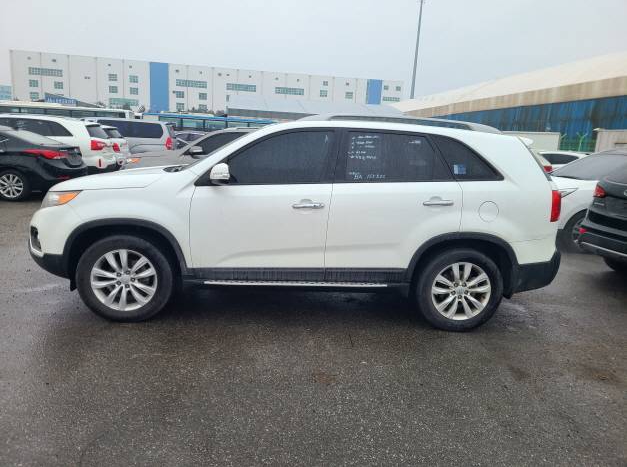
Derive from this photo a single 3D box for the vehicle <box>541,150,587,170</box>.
[{"bbox_3d":[8.471,-2.525,18.824,1.850,1.650,4.450,1,11,-11],"label":"vehicle"}]

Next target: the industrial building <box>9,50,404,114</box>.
[{"bbox_3d":[-34.574,-47.505,177.432,126.937,23.500,40.000,1,11,-11],"label":"industrial building"}]

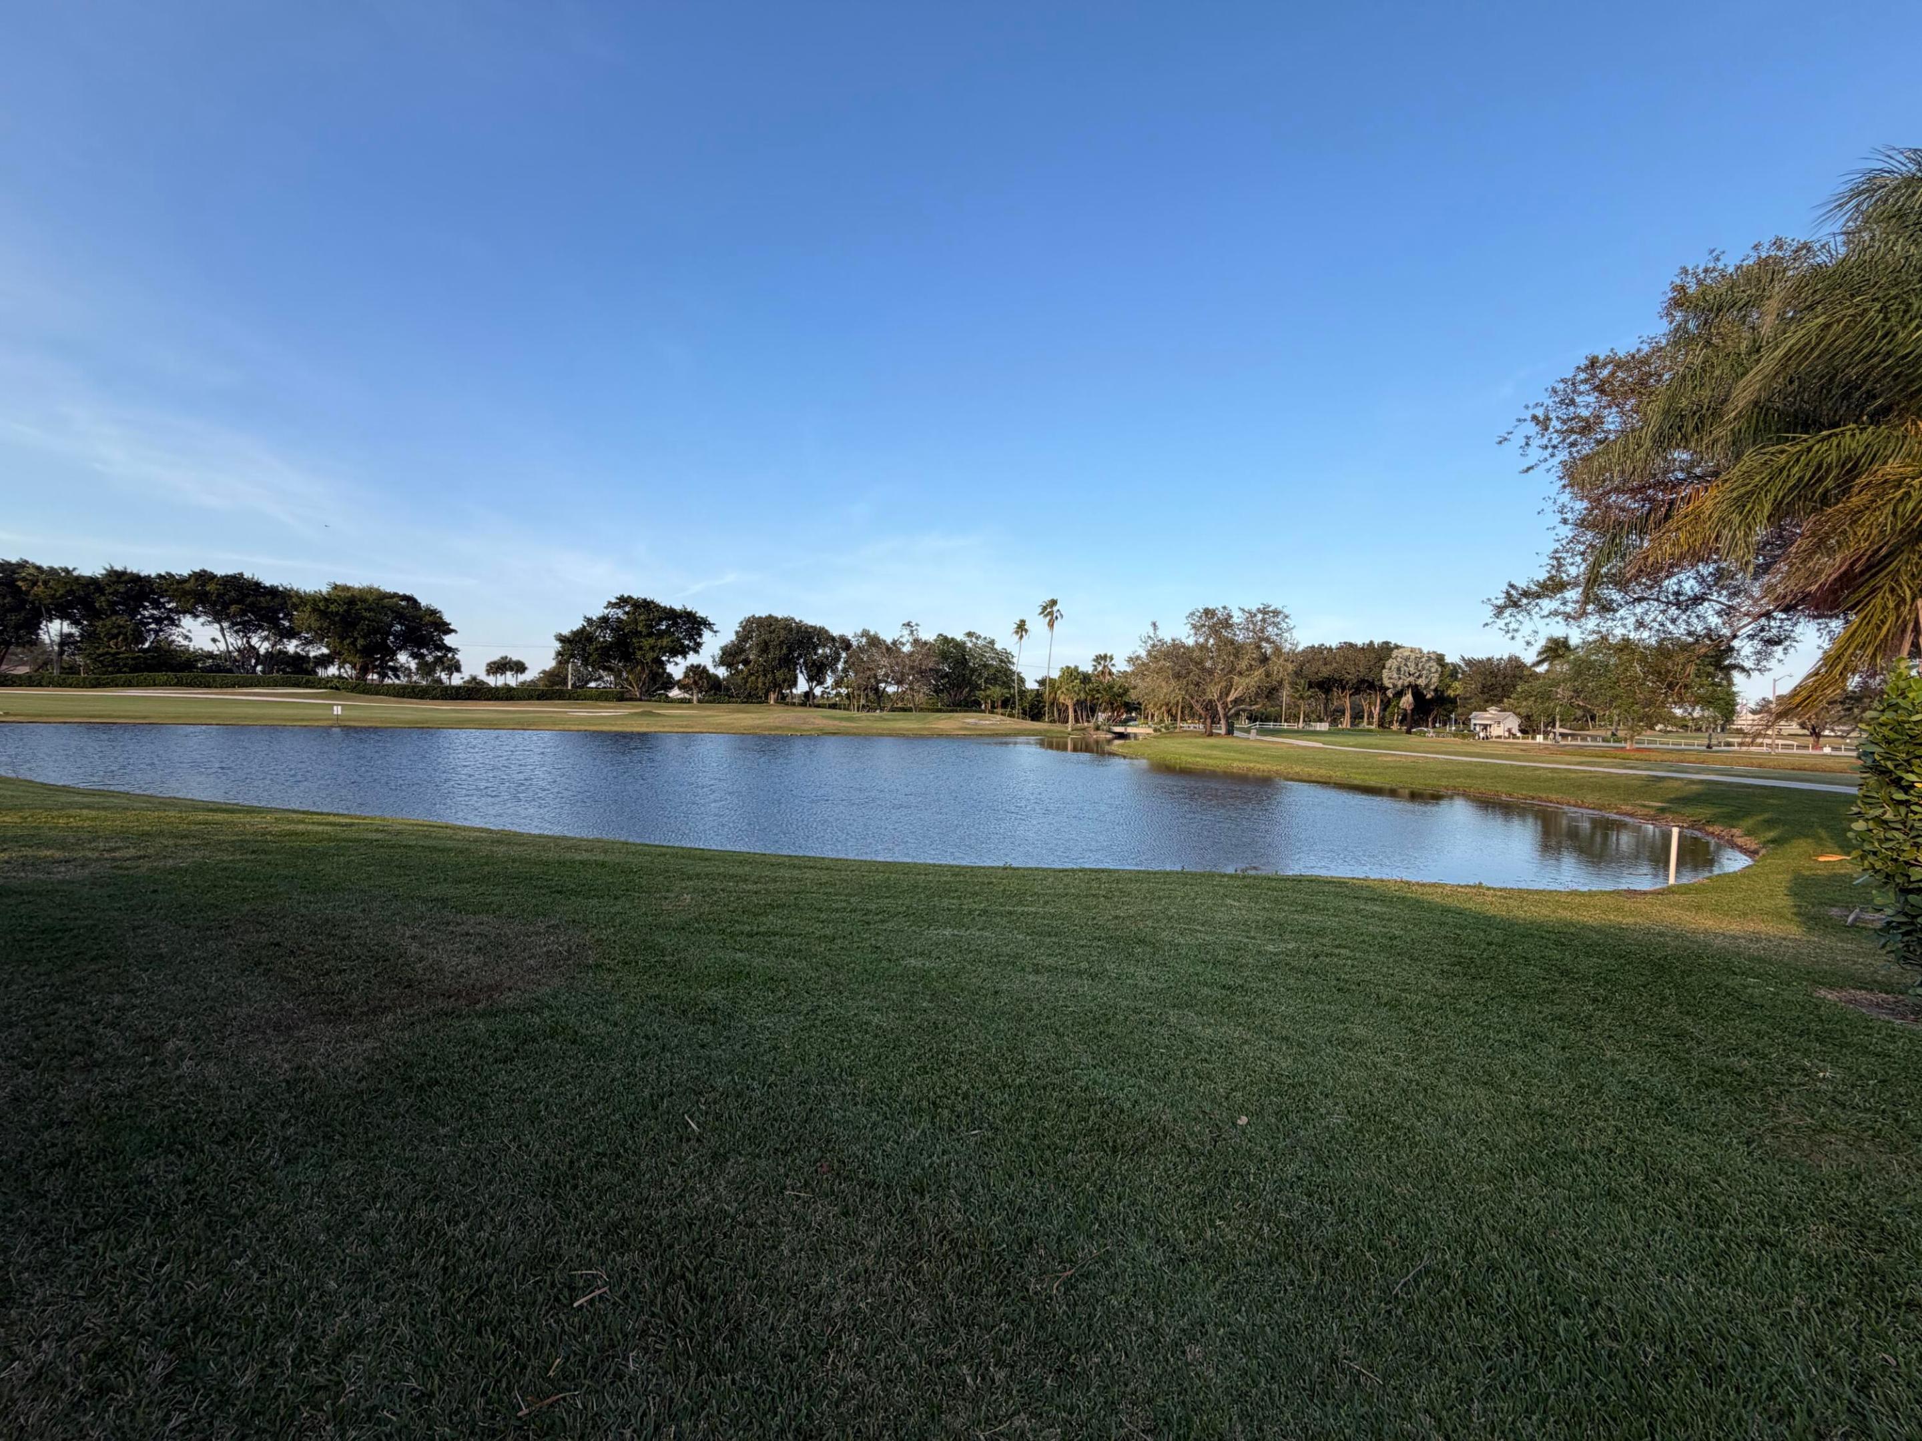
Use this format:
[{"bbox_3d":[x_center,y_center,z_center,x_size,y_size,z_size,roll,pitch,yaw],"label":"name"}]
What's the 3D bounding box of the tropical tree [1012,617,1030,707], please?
[{"bbox_3d":[8.011,-7.048,105.000,2.430,13.690,2.310,2,1,4],"label":"tropical tree"}]

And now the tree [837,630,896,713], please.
[{"bbox_3d":[-11.228,-5.928,93.000,7.130,9.880,6.780,2,1,-7],"label":"tree"}]

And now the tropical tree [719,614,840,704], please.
[{"bbox_3d":[-21.592,-7.197,92.000,14.530,10.660,13.810,1,1,-13],"label":"tropical tree"}]

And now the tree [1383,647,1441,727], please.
[{"bbox_3d":[56.884,-3.739,98.000,6.550,10.880,6.220,2,1,30],"label":"tree"}]

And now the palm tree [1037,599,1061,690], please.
[{"bbox_3d":[11.216,-7.572,98.000,3.100,15.330,2.950,2,1,6],"label":"palm tree"}]

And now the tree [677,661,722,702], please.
[{"bbox_3d":[-29.577,-4.292,88.000,4.670,4.840,4.440,1,1,-19],"label":"tree"}]

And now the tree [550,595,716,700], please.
[{"bbox_3d":[-40.846,-9.087,97.000,18.480,13.120,17.550,1,1,-23],"label":"tree"}]

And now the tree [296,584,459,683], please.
[{"bbox_3d":[-72.792,-10.774,97.000,16.190,12.740,15.380,1,1,-37],"label":"tree"}]

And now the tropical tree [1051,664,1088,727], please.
[{"bbox_3d":[10.014,-2.121,72.000,3.440,6.190,3.270,2,1,8],"label":"tropical tree"}]

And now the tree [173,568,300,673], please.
[{"bbox_3d":[-91.431,-11.926,98.000,12.320,13.820,11.700,1,1,-43],"label":"tree"}]

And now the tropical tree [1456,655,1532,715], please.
[{"bbox_3d":[82.287,-4.056,120.000,9.750,12.050,9.260,2,1,34],"label":"tropical tree"}]

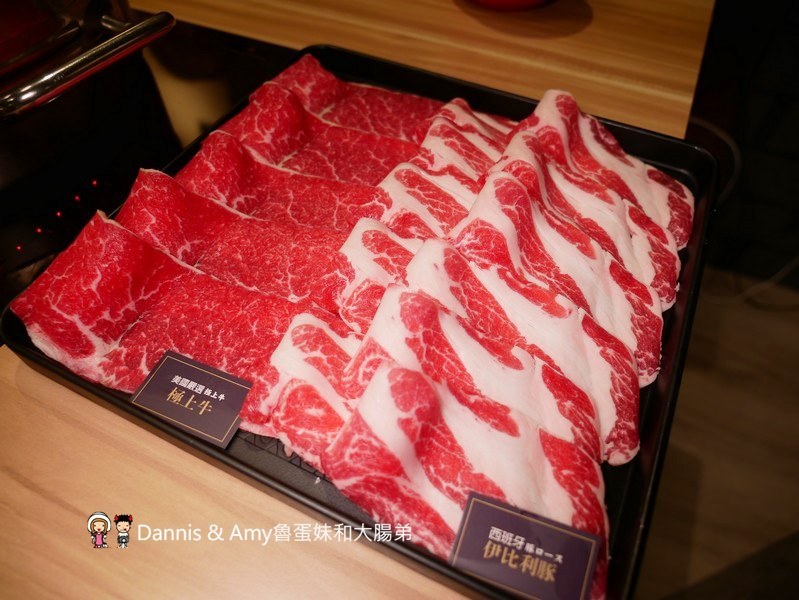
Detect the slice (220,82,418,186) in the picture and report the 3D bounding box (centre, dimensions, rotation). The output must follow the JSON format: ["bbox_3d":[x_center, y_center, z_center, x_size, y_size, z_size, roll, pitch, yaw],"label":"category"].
[{"bbox_3d":[-0.066,-0.132,0.461,0.162,0.033,0.098,22,55,15],"label":"slice"}]

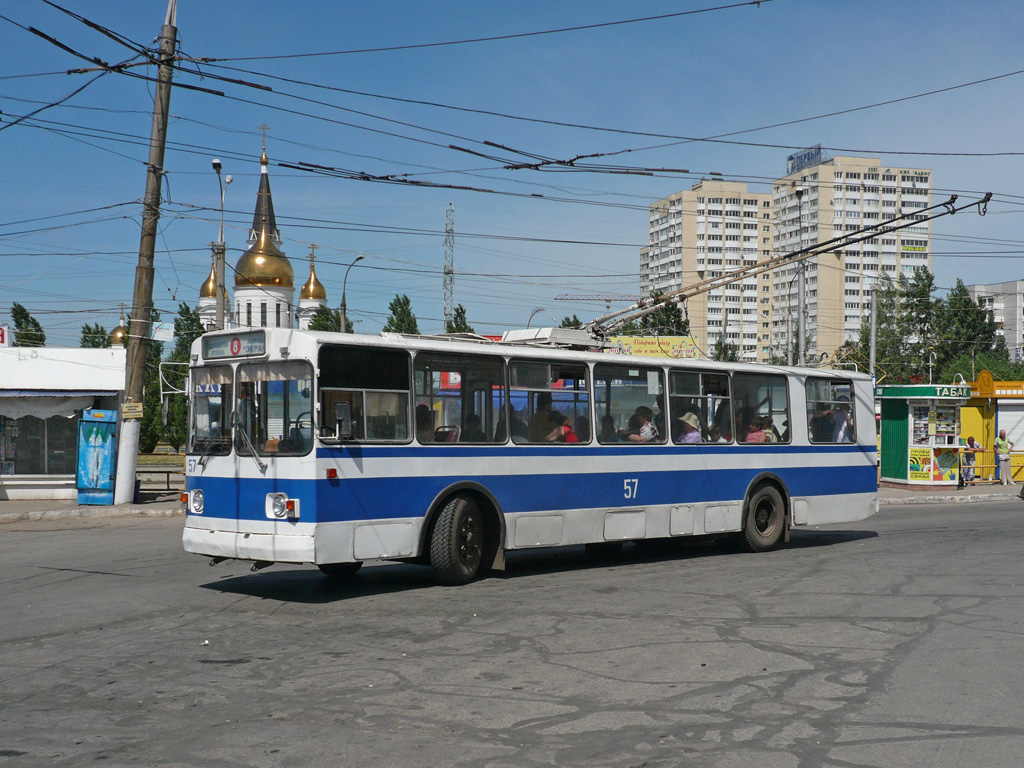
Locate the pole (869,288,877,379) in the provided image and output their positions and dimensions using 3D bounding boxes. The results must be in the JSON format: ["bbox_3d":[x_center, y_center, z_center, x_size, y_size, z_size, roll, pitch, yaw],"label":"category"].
[{"bbox_3d":[18.100,-0.500,58.000,0.280,8.500,0.280,0,-1,0],"label":"pole"}]

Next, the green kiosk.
[{"bbox_3d":[11.740,1.500,33.100,2.200,2.950,2.100,0,-1,-5],"label":"green kiosk"}]

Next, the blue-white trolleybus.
[{"bbox_3d":[1.230,0.890,16.250,2.500,3.100,11.800,-3,-4,45],"label":"blue-white trolleybus"}]

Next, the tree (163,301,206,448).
[{"bbox_3d":[-16.500,-0.350,58.000,2.300,7.500,2.300,0,-1,0],"label":"tree"}]

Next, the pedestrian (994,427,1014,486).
[{"bbox_3d":[14.800,2.210,34.600,0.580,1.660,0.400,1,-1,-13],"label":"pedestrian"}]

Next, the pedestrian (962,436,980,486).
[{"bbox_3d":[13.650,2.310,34.300,0.520,1.470,0.500,1,-1,-9],"label":"pedestrian"}]

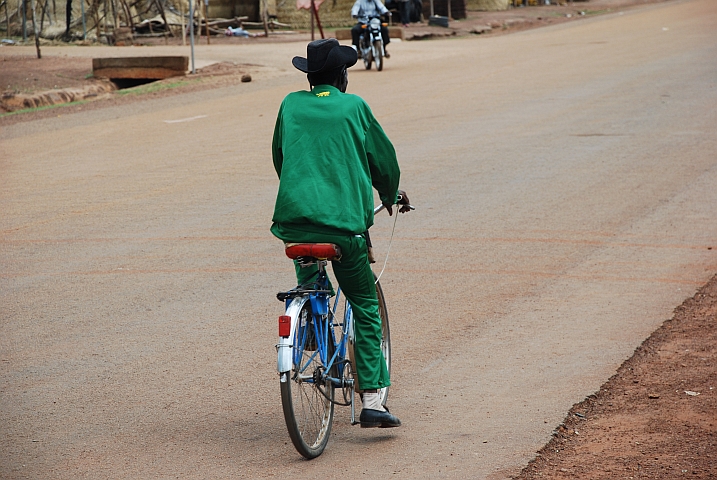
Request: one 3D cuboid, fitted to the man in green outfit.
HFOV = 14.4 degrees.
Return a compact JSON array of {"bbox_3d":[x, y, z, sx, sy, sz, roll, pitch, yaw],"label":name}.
[{"bbox_3d":[-0.081,-0.038,12.149,0.570,1.660,0.680,1,6,15],"label":"man in green outfit"}]

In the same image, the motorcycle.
[{"bbox_3d":[0.300,-3.811,54.702,0.750,1.060,1.960,-1,6,-10],"label":"motorcycle"}]

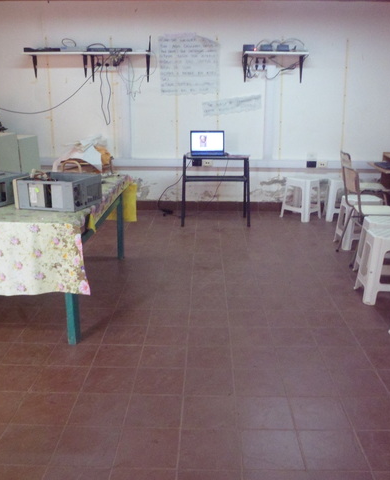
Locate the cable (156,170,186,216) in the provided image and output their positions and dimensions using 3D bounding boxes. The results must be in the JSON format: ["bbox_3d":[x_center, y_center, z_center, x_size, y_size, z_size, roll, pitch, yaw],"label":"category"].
[{"bbox_3d":[-0.259,-0.548,5.760,0.312,0.528,0.336,1,16,1],"label":"cable"}]

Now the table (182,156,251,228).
[{"bbox_3d":[0.238,-0.578,5.427,0.732,0.768,0.504,1,16,1],"label":"table"}]

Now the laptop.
[{"bbox_3d":[0.147,-1.083,5.411,0.370,0.260,0.270,1,15,1],"label":"laptop"}]

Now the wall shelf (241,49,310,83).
[{"bbox_3d":[0.909,-1.969,5.487,0.761,0.348,0.264,1,16,1],"label":"wall shelf"}]

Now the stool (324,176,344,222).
[{"bbox_3d":[1.752,-0.479,5.700,0.360,0.470,0.360,1,15,5],"label":"stool"}]

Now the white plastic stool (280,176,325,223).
[{"bbox_3d":[1.283,-0.491,5.732,0.360,0.470,0.360,-14,21,-42],"label":"white plastic stool"}]

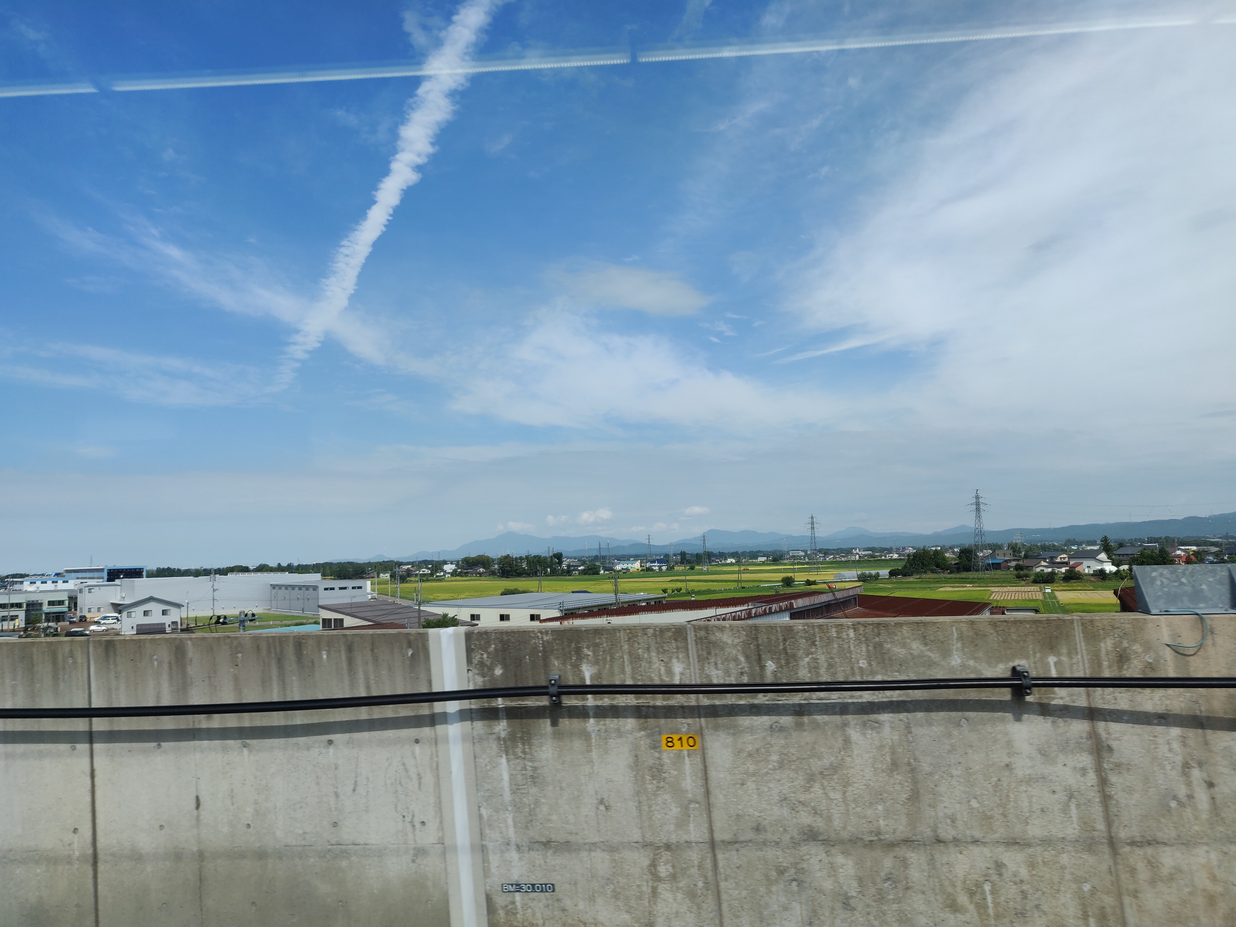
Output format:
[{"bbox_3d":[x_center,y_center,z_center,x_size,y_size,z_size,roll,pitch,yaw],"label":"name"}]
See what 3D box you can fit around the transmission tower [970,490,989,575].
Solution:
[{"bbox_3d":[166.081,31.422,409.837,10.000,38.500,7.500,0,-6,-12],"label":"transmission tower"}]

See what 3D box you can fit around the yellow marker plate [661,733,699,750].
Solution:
[{"bbox_3d":[0.430,1.918,6.140,0.250,0.100,0.010,-2,-6,3],"label":"yellow marker plate"}]

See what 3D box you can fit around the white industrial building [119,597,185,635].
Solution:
[{"bbox_3d":[-92.481,29.977,177.719,11.200,7.100,11.000,1,-7,-25],"label":"white industrial building"}]

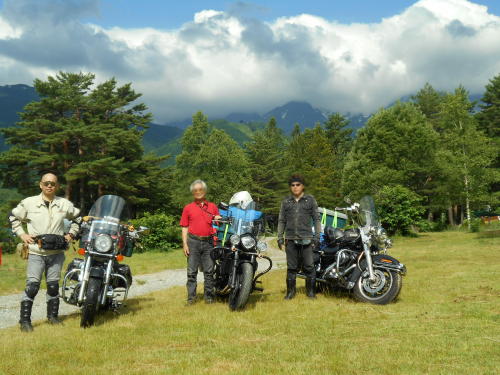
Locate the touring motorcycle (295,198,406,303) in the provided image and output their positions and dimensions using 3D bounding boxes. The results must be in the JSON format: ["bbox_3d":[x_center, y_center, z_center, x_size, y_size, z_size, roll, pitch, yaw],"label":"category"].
[{"bbox_3d":[1.370,0.880,9.400,0.950,1.500,2.350,0,0,-32],"label":"touring motorcycle"}]

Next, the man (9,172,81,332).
[{"bbox_3d":[-2.343,0.735,7.080,0.820,1.780,0.450,0,0,-9],"label":"man"}]

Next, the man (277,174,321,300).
[{"bbox_3d":[0.687,0.708,8.800,0.620,1.760,0.360,0,0,3],"label":"man"}]

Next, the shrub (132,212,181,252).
[{"bbox_3d":[-2.422,1.154,16.000,1.350,1.060,1.200,0,0,0],"label":"shrub"}]

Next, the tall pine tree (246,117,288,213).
[{"bbox_3d":[0.873,-0.749,31.000,2.200,5.600,2.200,0,0,0],"label":"tall pine tree"}]

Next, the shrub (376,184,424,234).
[{"bbox_3d":[5.349,0.815,22.000,1.800,1.800,1.700,0,0,0],"label":"shrub"}]

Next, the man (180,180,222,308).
[{"bbox_3d":[-0.678,0.762,8.600,0.570,1.700,0.380,0,0,-6],"label":"man"}]

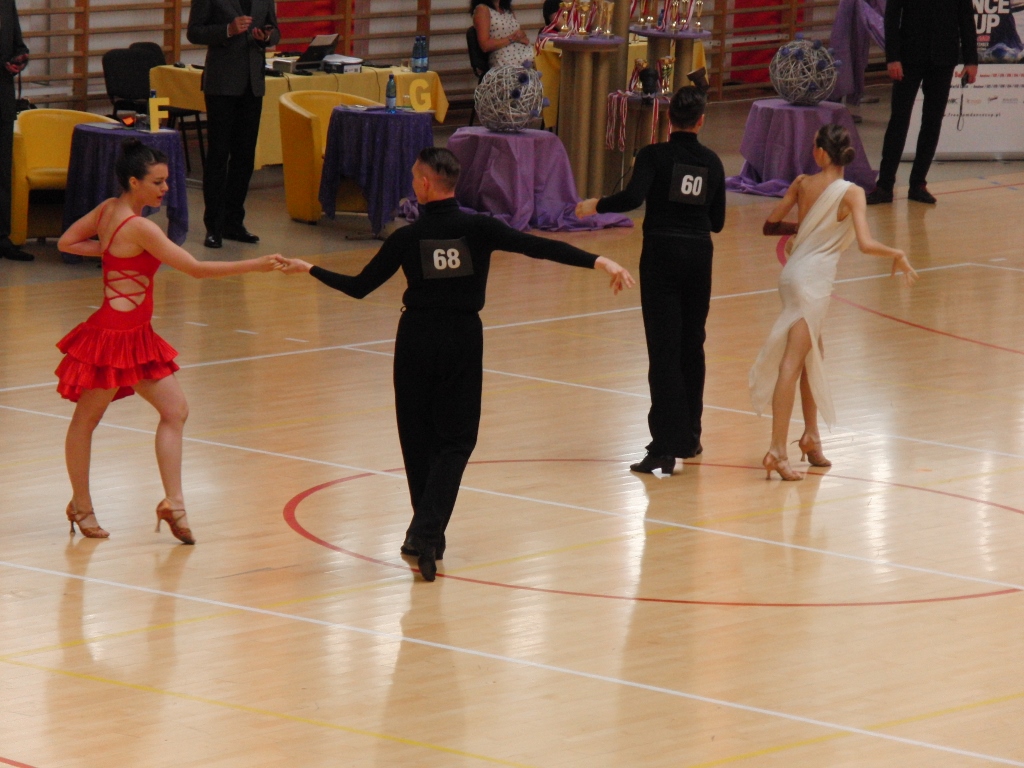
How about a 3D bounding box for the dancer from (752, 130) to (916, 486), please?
[{"bbox_3d":[1.501,-0.413,32.141,0.600,1.630,0.520,9,11,36],"label":"dancer"}]

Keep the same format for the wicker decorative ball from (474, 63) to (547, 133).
[{"bbox_3d":[-0.005,-1.747,41.973,0.430,0.420,0.430,3,8,0],"label":"wicker decorative ball"}]

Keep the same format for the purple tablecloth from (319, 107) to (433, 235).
[{"bbox_3d":[-0.796,-1.264,40.440,0.680,0.710,0.680,3,8,0],"label":"purple tablecloth"}]

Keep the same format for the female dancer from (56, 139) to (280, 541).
[{"bbox_3d":[-1.468,-0.189,29.150,0.780,1.690,0.640,-5,11,-42],"label":"female dancer"}]

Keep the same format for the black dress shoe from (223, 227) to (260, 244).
[{"bbox_3d":[-1.582,-0.864,39.922,0.280,0.110,0.100,8,10,32],"label":"black dress shoe"}]

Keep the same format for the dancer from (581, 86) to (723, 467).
[{"bbox_3d":[0.652,-0.511,32.030,0.630,1.770,0.460,0,9,-14],"label":"dancer"}]

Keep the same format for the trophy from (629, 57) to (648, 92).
[{"bbox_3d":[0.799,-1.948,43.200,0.105,0.215,0.095,3,8,0],"label":"trophy"}]

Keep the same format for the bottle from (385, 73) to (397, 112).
[{"bbox_3d":[-0.714,-1.709,40.309,0.066,0.232,0.066,3,8,0],"label":"bottle"}]

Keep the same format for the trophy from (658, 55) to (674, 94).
[{"bbox_3d":[0.973,-1.948,43.200,0.100,0.240,0.095,3,8,0],"label":"trophy"}]

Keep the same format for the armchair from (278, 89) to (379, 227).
[{"bbox_3d":[-1.049,-1.362,41.262,0.720,0.750,0.660,-1,9,-23],"label":"armchair"}]

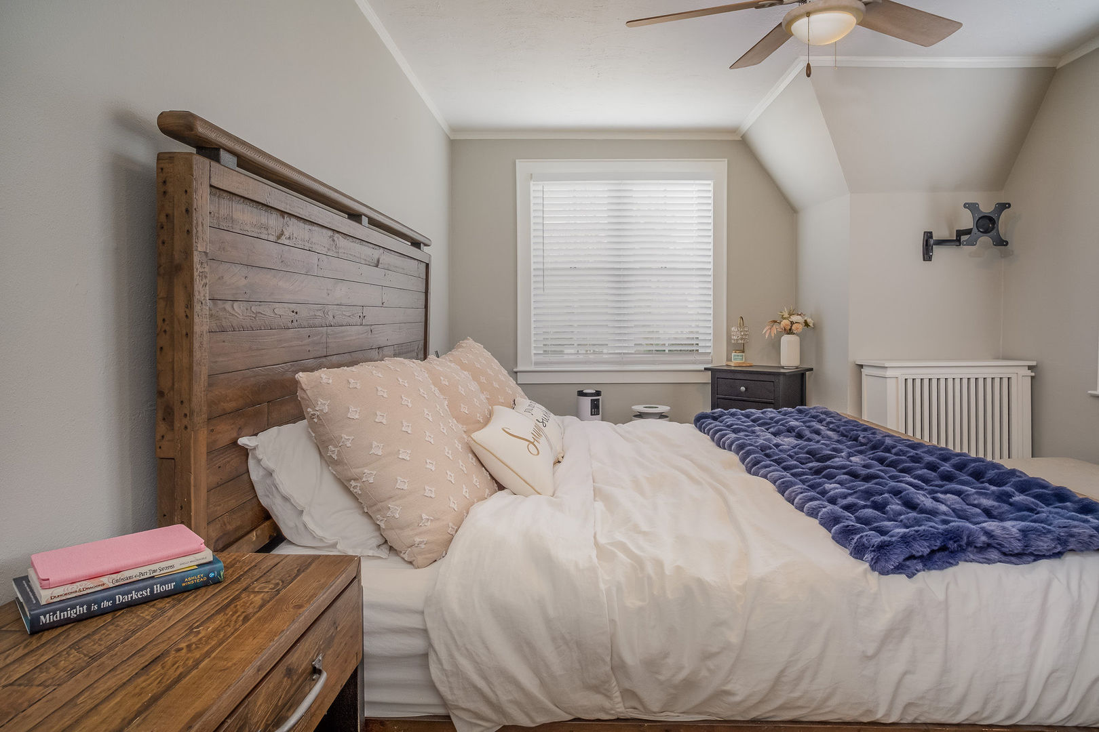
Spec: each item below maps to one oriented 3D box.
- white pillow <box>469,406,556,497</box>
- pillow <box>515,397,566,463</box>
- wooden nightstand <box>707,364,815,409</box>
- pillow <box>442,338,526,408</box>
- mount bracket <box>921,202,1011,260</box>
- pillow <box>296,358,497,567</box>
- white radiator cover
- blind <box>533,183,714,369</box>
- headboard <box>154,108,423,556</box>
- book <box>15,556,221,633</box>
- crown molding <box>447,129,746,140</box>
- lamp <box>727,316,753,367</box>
[{"bbox_3d":[-0.098,0.263,2.000,0.290,0.130,0.460,38,4,-1],"label":"white pillow"},{"bbox_3d":[-0.037,0.247,2.635,0.140,0.310,0.450,-40,-2,4],"label":"pillow"},{"bbox_3d":[1.285,0.391,3.787,0.510,0.750,0.380,2,3,40],"label":"wooden nightstand"},{"bbox_3d":[-0.328,0.139,2.875,0.190,0.550,0.600,-33,2,15],"label":"pillow"},{"bbox_3d":[2.306,-0.740,3.385,0.340,0.300,0.240,0,4,7],"label":"mount bracket"},{"bbox_3d":[-0.363,0.223,1.730,0.190,0.560,0.610,-30,-3,14],"label":"pillow"},{"bbox_3d":[2.115,0.419,3.285,0.800,0.880,0.280,0,3,-3],"label":"white radiator cover"},{"bbox_3d":[0.494,-0.629,4.140,1.240,1.280,0.060,0,1,-1],"label":"blind"},{"bbox_3d":[-0.727,0.190,2.310,0.085,1.560,2.070,0,3,2],"label":"headboard"},{"bbox_3d":[-0.664,0.333,0.949,0.162,0.029,0.237,3,5,43],"label":"book"},{"bbox_3d":[0.324,-1.632,4.308,2.060,0.055,0.045,0,3,2],"label":"crown molding"},{"bbox_3d":[1.282,-0.165,4.110,0.168,0.337,0.155,2,4,35],"label":"lamp"}]

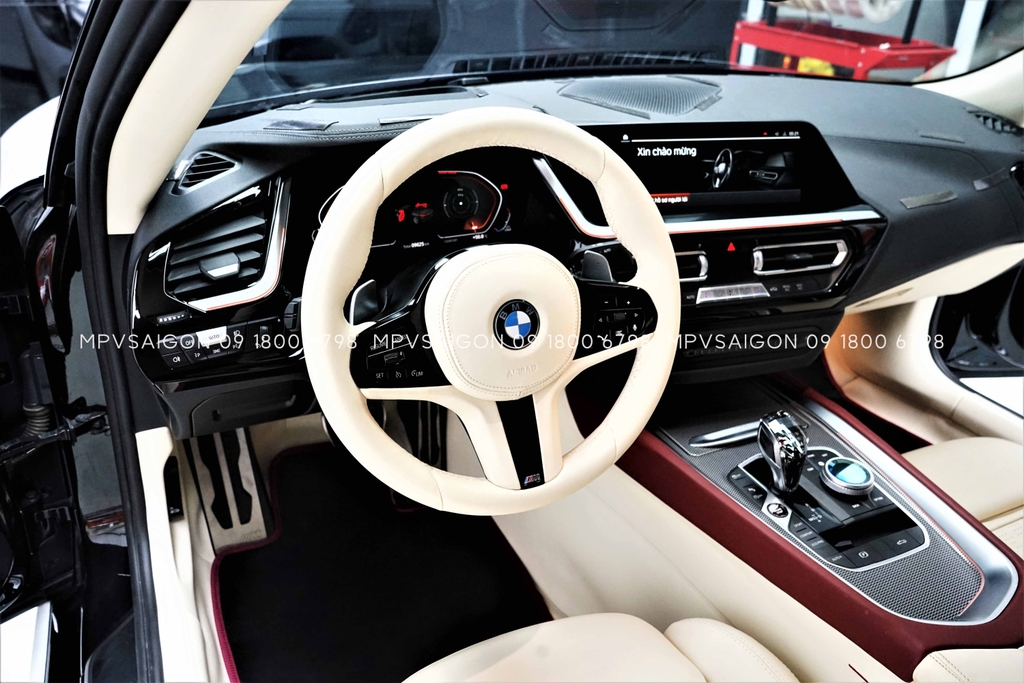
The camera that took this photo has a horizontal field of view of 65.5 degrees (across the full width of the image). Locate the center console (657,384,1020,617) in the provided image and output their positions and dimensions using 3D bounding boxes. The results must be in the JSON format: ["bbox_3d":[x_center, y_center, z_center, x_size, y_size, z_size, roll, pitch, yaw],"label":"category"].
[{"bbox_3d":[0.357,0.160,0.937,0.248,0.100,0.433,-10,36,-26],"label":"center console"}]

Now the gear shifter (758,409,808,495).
[{"bbox_3d":[0.309,0.128,0.909,0.042,0.085,0.053,-10,17,-26],"label":"gear shifter"}]

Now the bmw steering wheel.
[{"bbox_3d":[-0.010,-0.025,0.738,0.368,0.368,0.088,-10,10,-23],"label":"bmw steering wheel"}]

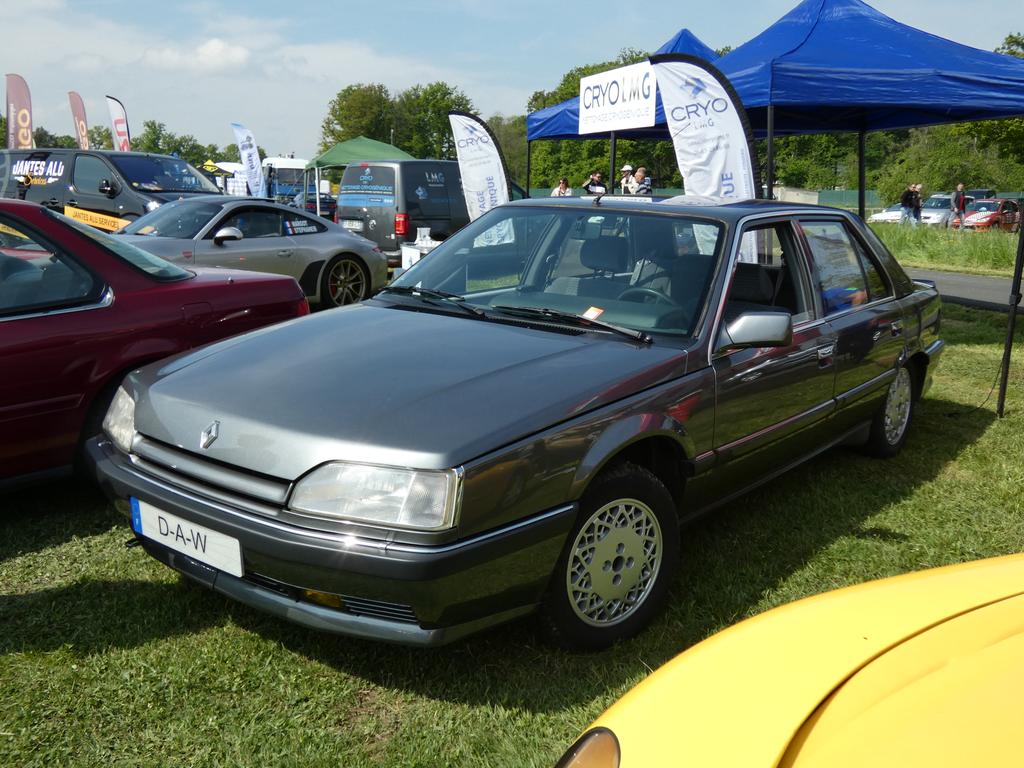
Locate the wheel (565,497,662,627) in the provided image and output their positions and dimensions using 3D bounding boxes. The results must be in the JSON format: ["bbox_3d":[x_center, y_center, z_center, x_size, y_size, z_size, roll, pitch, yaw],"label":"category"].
[{"bbox_3d":[0.272,0.530,3.011,0.410,0.410,0.160,-9,15,-39],"label":"wheel"}]

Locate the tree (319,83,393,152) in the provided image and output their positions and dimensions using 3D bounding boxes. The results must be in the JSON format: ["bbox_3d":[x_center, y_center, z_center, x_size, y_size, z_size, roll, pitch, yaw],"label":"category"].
[{"bbox_3d":[-15.961,-25.255,101.168,8.000,11.500,8.000,0,12,0],"label":"tree"}]

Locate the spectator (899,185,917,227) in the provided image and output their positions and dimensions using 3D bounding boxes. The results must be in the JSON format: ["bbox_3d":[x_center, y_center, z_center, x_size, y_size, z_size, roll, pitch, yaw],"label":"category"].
[{"bbox_3d":[14.025,-6.212,34.678,0.500,1.750,0.500,5,13,22],"label":"spectator"}]

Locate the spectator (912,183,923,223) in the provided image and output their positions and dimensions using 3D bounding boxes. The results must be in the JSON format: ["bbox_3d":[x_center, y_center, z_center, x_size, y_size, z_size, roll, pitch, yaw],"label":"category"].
[{"bbox_3d":[12.638,-5.375,30.568,0.380,1.740,0.500,10,15,39],"label":"spectator"}]

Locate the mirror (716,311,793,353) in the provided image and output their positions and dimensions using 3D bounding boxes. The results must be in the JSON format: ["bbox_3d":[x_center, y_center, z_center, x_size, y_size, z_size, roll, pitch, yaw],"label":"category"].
[{"bbox_3d":[0.801,-0.176,3.200,0.220,0.140,0.150,10,15,38],"label":"mirror"}]

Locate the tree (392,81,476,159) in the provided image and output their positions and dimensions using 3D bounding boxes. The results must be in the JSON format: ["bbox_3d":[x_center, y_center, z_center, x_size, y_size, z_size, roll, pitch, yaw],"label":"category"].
[{"bbox_3d":[-7.397,-22.567,91.984,8.000,11.200,8.000,0,12,0],"label":"tree"}]

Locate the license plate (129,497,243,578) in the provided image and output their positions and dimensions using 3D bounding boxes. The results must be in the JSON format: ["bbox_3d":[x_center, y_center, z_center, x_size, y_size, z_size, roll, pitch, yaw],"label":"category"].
[{"bbox_3d":[-0.888,0.410,2.662,0.520,0.110,0.020,10,18,38],"label":"license plate"}]

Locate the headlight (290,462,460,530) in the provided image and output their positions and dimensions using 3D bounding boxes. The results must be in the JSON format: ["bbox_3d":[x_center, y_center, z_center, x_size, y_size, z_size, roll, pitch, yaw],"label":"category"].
[{"bbox_3d":[-0.331,0.260,2.450,0.460,0.155,0.190,7,14,28],"label":"headlight"}]

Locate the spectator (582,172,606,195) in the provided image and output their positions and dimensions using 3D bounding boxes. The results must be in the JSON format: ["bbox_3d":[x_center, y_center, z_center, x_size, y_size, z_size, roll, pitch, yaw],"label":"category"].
[{"bbox_3d":[1.663,-3.348,19.658,0.550,1.780,0.360,-4,12,-17],"label":"spectator"}]

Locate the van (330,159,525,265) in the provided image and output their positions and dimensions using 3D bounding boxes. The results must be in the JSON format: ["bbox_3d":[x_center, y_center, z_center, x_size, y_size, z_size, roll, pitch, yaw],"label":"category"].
[{"bbox_3d":[-1.044,-3.416,19.571,1.920,1.950,4.750,10,15,40],"label":"van"}]

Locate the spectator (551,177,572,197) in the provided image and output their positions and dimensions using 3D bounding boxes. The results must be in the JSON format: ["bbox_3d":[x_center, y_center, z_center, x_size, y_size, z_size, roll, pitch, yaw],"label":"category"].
[{"bbox_3d":[0.998,-3.316,19.711,0.480,1.670,0.320,5,12,21],"label":"spectator"}]

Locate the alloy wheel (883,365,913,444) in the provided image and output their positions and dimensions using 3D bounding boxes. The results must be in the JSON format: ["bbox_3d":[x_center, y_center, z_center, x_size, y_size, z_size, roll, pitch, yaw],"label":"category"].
[{"bbox_3d":[1.946,0.102,5.120,0.180,0.420,0.420,10,15,37],"label":"alloy wheel"}]

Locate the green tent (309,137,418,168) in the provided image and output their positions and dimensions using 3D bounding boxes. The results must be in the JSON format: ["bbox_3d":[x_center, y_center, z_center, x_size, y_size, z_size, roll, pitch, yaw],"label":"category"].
[{"bbox_3d":[-4.247,-5.650,27.774,3.000,2.700,3.000,-3,12,-17],"label":"green tent"}]

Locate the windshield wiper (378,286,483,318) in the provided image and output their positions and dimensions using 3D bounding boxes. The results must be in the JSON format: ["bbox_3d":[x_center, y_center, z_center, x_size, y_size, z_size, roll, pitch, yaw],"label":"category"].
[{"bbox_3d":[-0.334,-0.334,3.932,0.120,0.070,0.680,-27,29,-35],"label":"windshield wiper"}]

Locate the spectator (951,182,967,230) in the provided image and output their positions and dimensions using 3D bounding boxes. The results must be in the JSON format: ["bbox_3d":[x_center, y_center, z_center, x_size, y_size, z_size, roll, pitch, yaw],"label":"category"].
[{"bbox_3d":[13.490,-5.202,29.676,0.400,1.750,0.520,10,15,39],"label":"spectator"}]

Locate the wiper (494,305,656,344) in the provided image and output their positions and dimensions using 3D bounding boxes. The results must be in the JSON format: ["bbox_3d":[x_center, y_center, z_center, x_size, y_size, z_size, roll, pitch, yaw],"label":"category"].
[{"bbox_3d":[0.200,-0.233,3.455,0.712,0.060,0.070,15,19,39],"label":"wiper"}]

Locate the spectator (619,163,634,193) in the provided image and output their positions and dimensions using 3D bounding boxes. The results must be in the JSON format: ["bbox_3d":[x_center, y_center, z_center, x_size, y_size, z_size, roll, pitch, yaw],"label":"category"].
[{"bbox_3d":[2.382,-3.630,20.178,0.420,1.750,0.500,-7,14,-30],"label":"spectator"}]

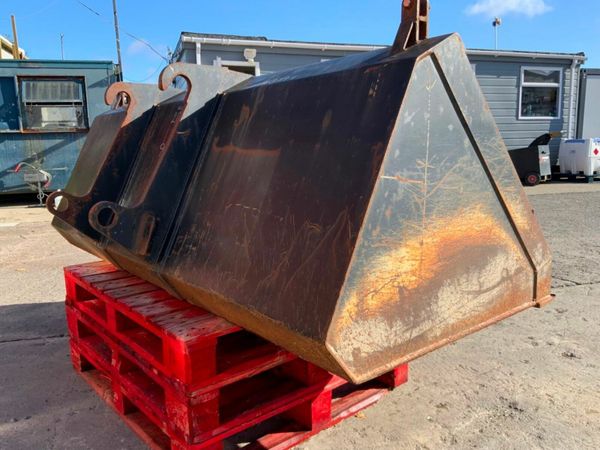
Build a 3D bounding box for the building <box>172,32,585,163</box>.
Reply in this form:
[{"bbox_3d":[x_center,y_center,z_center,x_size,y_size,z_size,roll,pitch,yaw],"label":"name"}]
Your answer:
[{"bbox_3d":[1.849,-2.595,12.081,9.396,2.817,3.100,-5,10,-19],"label":"building"}]

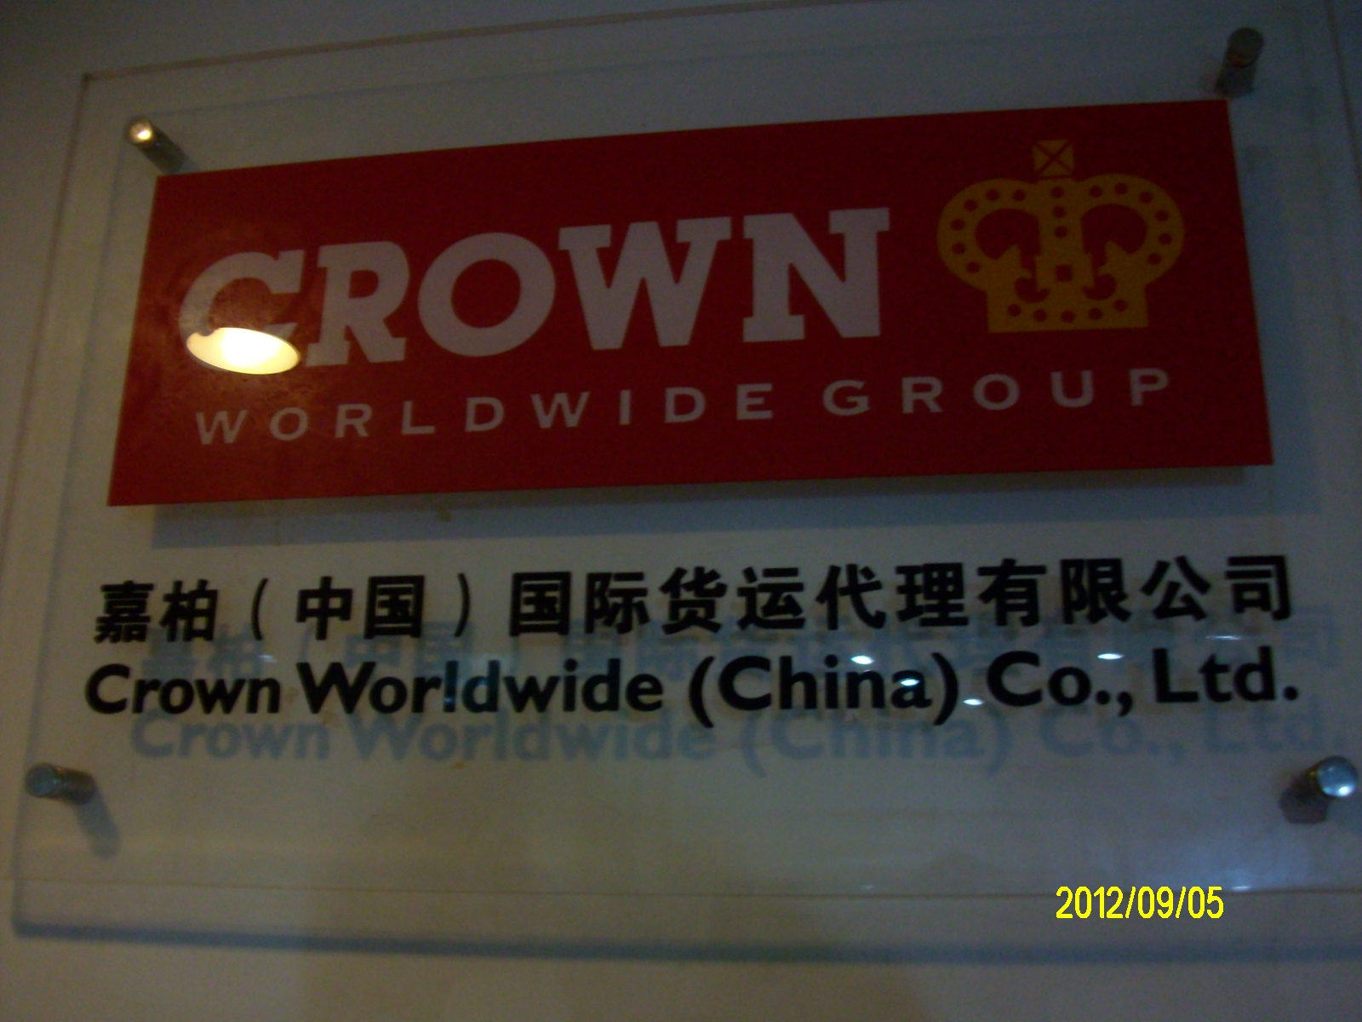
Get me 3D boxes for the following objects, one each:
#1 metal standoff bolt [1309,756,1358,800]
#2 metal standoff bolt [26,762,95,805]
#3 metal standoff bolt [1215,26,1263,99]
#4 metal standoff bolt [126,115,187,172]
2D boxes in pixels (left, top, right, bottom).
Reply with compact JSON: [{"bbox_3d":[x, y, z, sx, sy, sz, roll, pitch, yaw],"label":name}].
[{"bbox_3d":[0.362,0.152,0.753,0.020,0.020,0.045,-2,-17,8],"label":"metal standoff bolt"},{"bbox_3d":[-0.398,0.176,0.859,0.020,0.020,0.045,-2,-17,8],"label":"metal standoff bolt"},{"bbox_3d":[0.372,-0.298,0.891,0.020,0.020,0.045,-2,-17,8],"label":"metal standoff bolt"},{"bbox_3d":[-0.392,-0.273,0.997,0.020,0.020,0.045,-2,-17,8],"label":"metal standoff bolt"}]

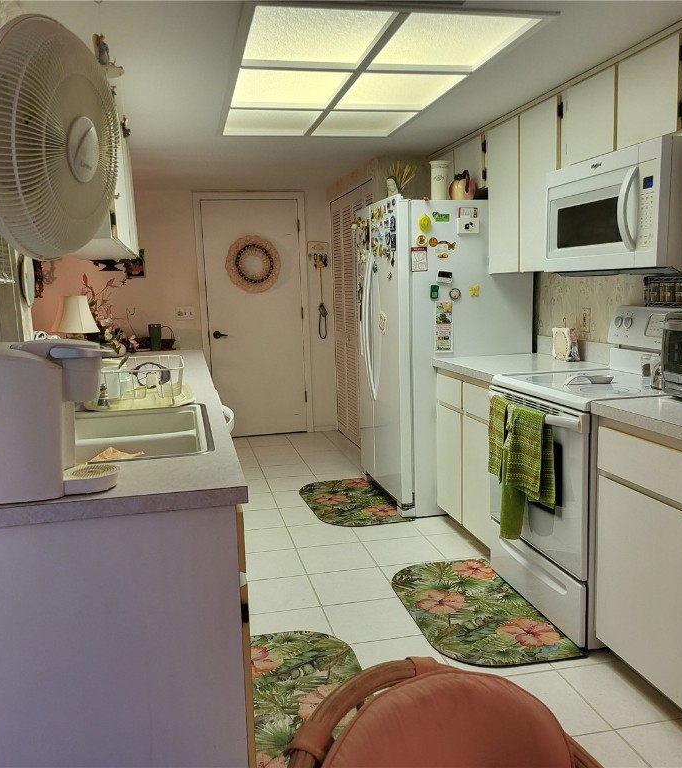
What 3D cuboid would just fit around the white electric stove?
[{"bbox_3d":[1.016,0.292,2.760,0.680,1.152,0.763,-3,8,-12],"label":"white electric stove"}]

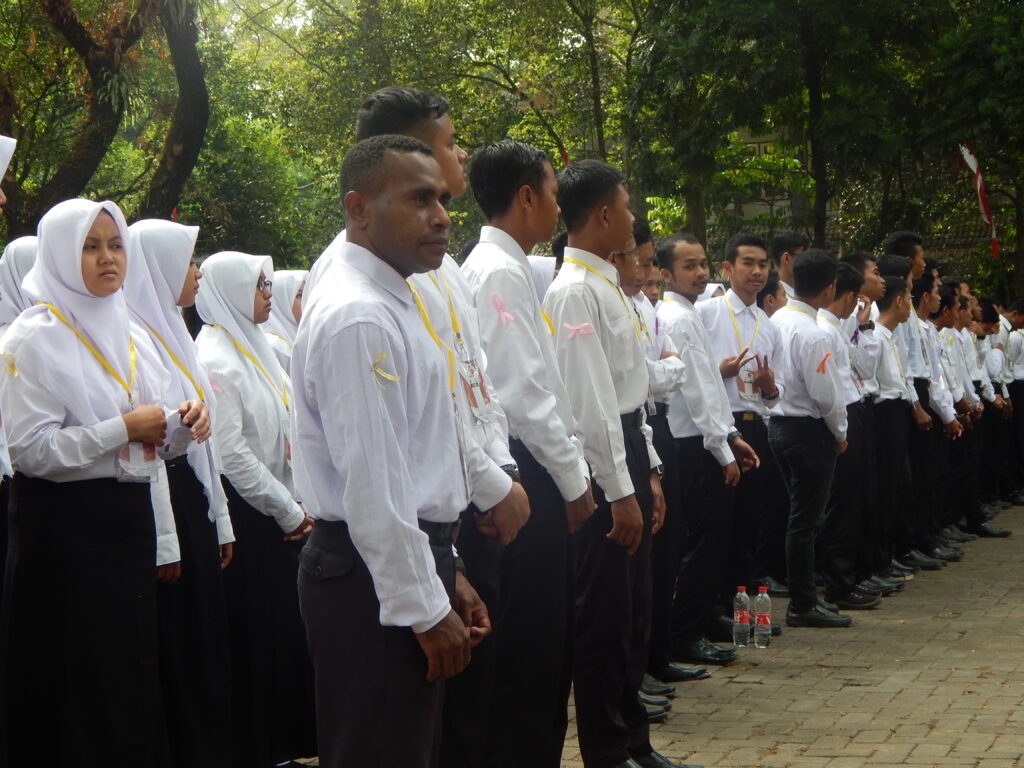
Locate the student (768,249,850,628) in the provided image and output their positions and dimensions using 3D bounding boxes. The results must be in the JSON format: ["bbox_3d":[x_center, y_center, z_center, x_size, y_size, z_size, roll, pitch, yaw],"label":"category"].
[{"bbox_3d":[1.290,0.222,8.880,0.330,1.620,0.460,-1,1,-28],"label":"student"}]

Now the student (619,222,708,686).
[{"bbox_3d":[0.537,0.240,7.480,0.360,1.670,0.480,0,1,30],"label":"student"}]

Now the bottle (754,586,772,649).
[{"bbox_3d":[1.001,0.929,8.120,0.066,0.245,0.066,0,1,0],"label":"bottle"}]

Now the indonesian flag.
[{"bbox_3d":[4.114,-1.609,18.000,0.350,1.010,0.200,0,1,13],"label":"indonesian flag"}]

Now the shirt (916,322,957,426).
[{"bbox_3d":[2.277,-0.067,11.000,0.330,0.570,0.450,0,1,22],"label":"shirt"}]

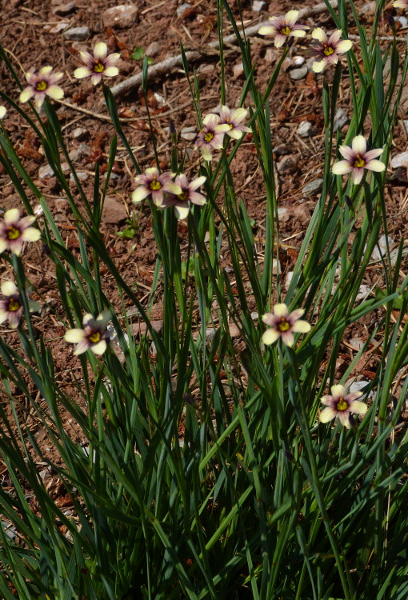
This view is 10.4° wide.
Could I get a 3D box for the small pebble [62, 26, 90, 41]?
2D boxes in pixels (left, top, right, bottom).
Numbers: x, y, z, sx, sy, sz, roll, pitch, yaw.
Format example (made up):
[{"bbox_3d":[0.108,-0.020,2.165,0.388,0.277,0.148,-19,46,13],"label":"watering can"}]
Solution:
[{"bbox_3d":[-0.087,-0.182,1.530,0.018,0.009,0.011,0,40,0],"label":"small pebble"}]

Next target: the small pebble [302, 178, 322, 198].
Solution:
[{"bbox_3d":[0.069,-0.071,1.420,0.013,0.009,0.013,0,40,0],"label":"small pebble"}]

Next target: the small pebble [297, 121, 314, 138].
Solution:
[{"bbox_3d":[0.066,-0.111,1.460,0.010,0.009,0.011,0,40,0],"label":"small pebble"}]

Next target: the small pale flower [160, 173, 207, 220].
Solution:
[{"bbox_3d":[-0.010,-0.051,1.115,0.023,0.010,0.023,-4,73,-5],"label":"small pale flower"}]

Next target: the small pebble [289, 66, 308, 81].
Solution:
[{"bbox_3d":[0.063,-0.152,1.500,0.012,0.007,0.009,0,40,0],"label":"small pebble"}]

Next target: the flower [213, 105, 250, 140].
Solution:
[{"bbox_3d":[0.015,-0.090,1.140,0.021,0.010,0.020,-11,72,-13],"label":"flower"}]

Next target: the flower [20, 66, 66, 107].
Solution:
[{"bbox_3d":[-0.079,-0.103,1.090,0.022,0.021,0.009,-3,1,-4],"label":"flower"}]

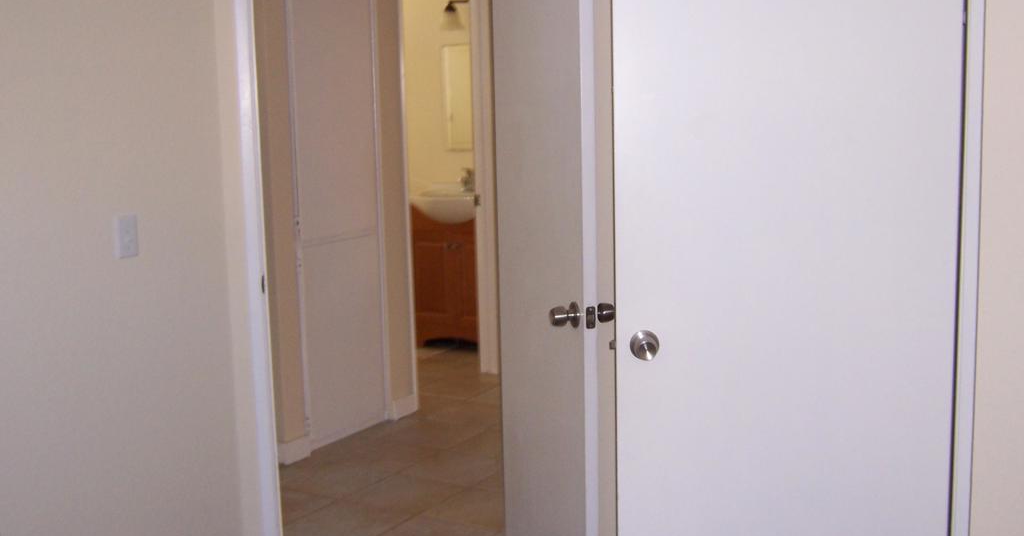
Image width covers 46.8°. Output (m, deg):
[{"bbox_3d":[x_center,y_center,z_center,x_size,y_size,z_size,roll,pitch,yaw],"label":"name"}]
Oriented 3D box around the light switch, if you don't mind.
[{"bbox_3d":[-1.031,-0.084,3.165,0.015,0.116,0.073,3,9,29],"label":"light switch"}]

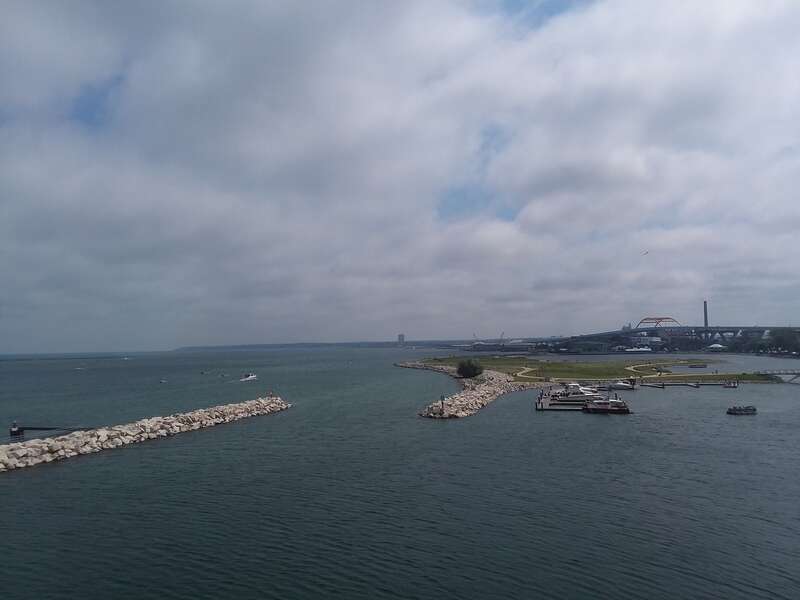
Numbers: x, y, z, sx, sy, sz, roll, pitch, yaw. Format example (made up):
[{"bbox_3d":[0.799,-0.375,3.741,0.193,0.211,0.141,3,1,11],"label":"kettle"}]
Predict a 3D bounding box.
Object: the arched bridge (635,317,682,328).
[{"bbox_3d":[515.502,47.554,1246.795,34.000,25.000,165.000,-1,-4,3],"label":"arched bridge"}]

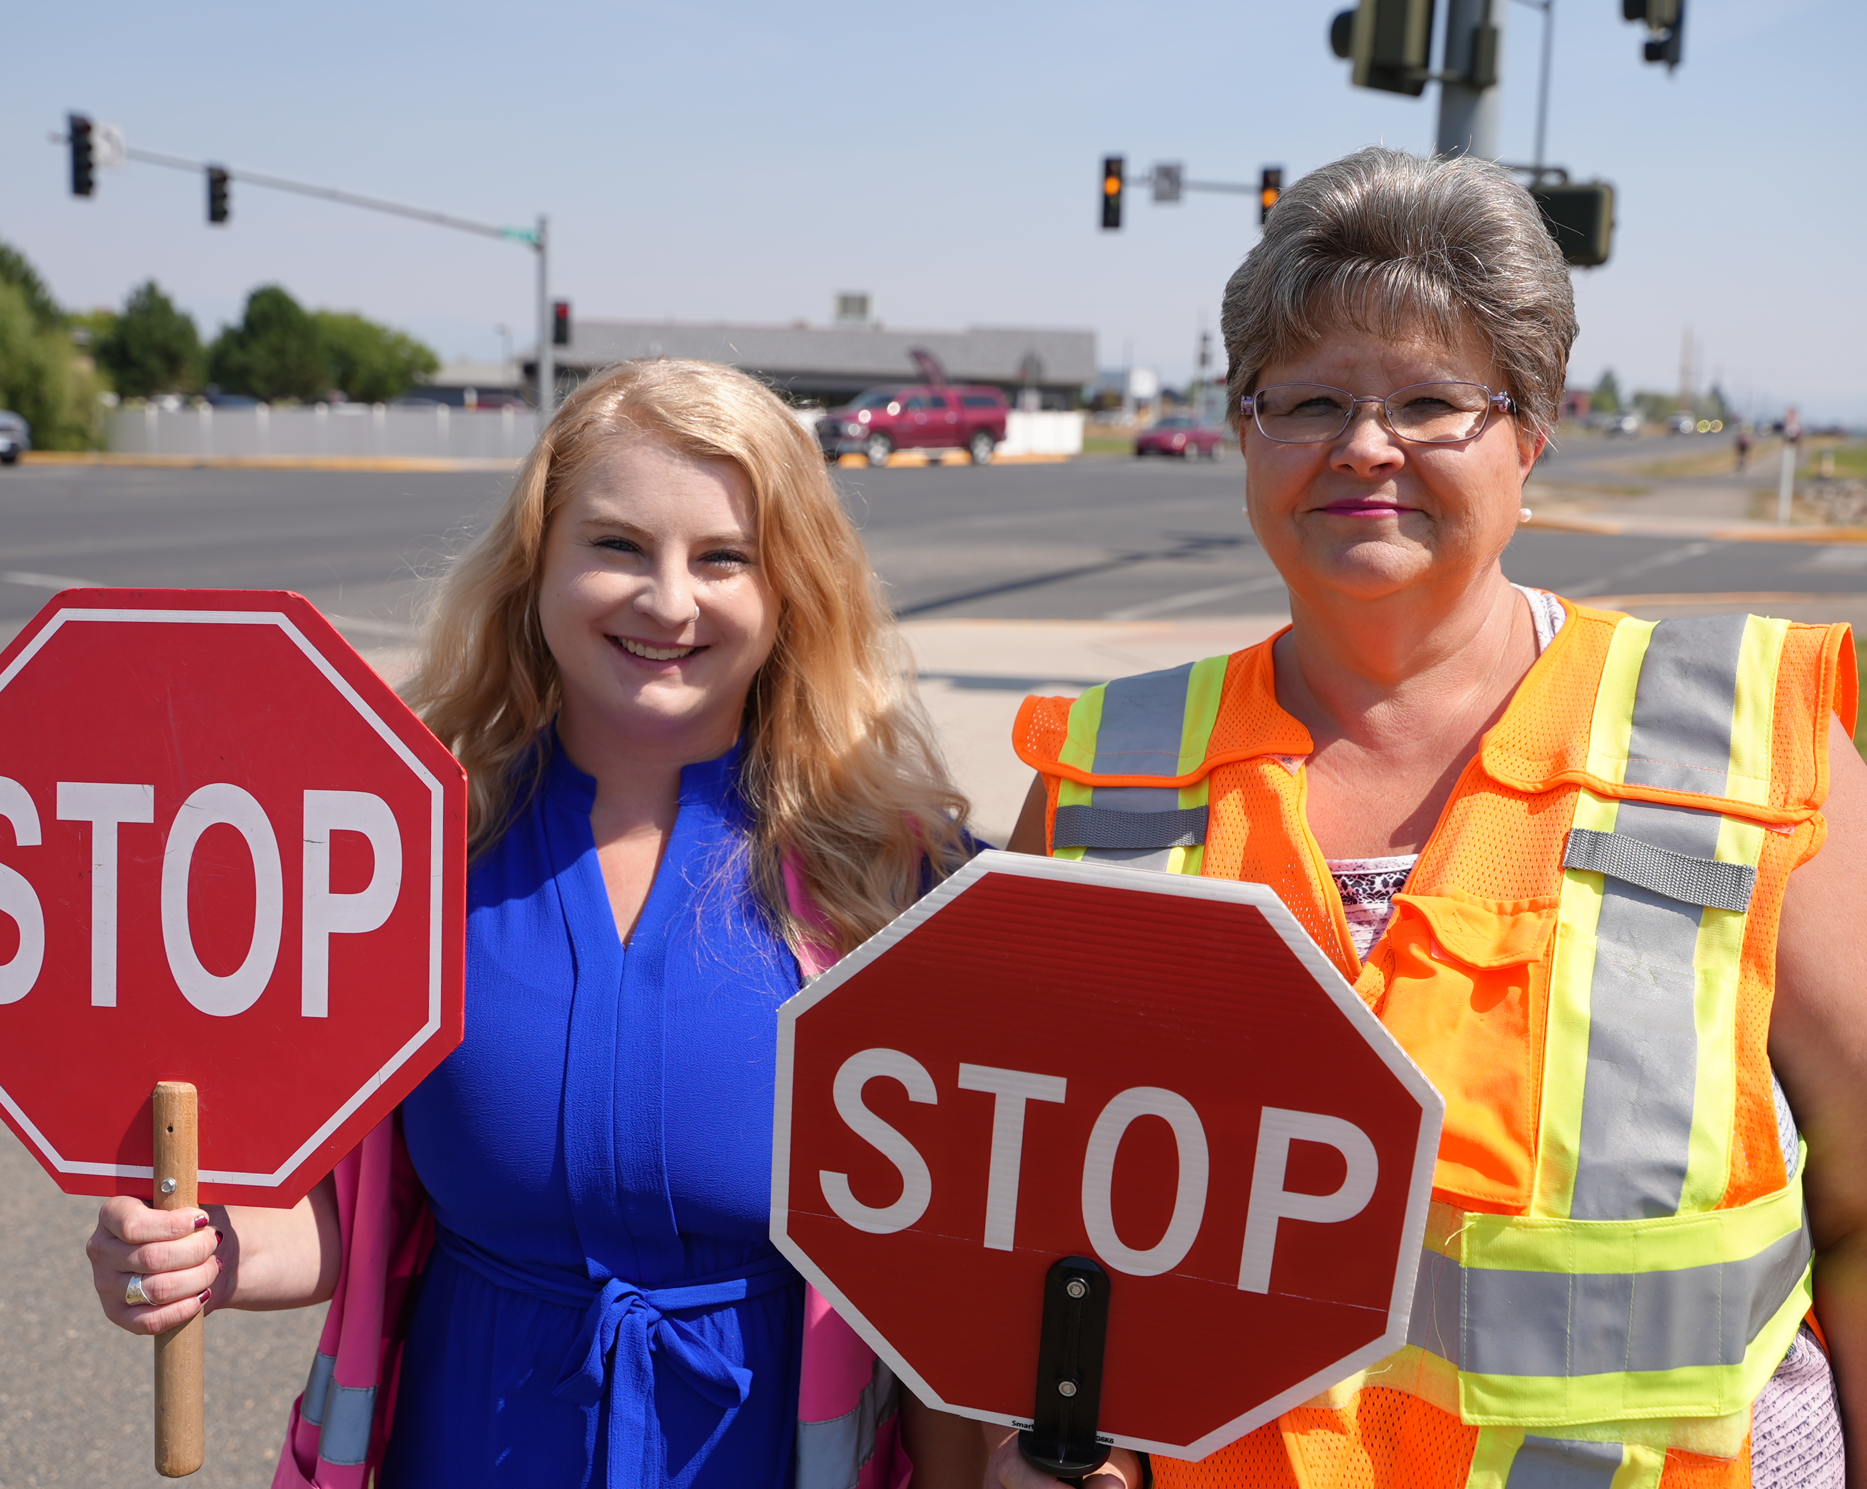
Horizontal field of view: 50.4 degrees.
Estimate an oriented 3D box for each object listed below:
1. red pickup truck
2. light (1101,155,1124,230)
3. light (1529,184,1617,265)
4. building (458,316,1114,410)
[{"bbox_3d":[-0.601,-8.112,50.415,5.700,1.950,2.000,-8,13,-43],"label":"red pickup truck"},{"bbox_3d":[3.594,-11.065,39.800,0.360,1.400,0.420,3,10,14],"label":"light"},{"bbox_3d":[3.709,-3.037,11.600,0.470,0.450,0.230,7,11,30],"label":"light"},{"bbox_3d":[-8.255,-18.507,101.104,29.000,5.300,15.000,-3,11,-24],"label":"building"}]

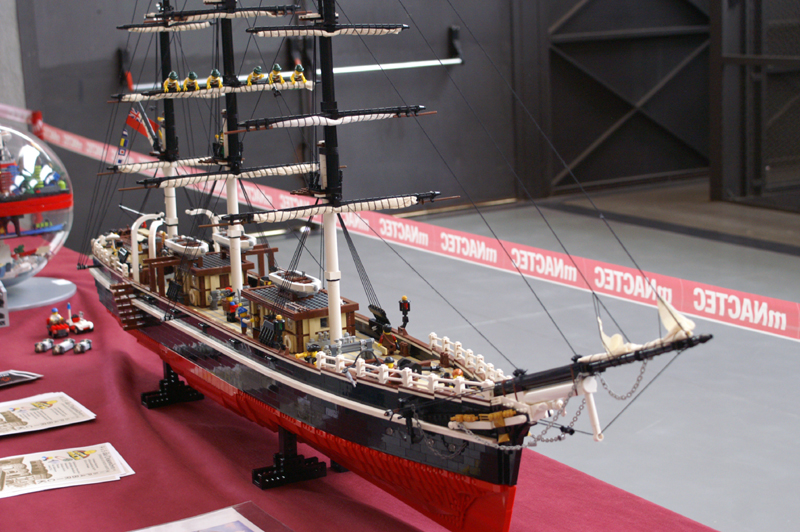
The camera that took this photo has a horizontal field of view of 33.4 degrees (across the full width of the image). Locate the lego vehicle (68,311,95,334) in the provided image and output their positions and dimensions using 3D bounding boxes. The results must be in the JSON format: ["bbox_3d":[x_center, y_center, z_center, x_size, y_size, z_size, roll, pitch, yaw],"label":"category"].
[{"bbox_3d":[-0.654,0.116,2.731,0.034,0.035,0.062,-8,12,-29],"label":"lego vehicle"}]

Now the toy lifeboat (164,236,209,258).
[{"bbox_3d":[-0.311,-0.027,1.948,0.039,0.018,0.100,-9,14,-30],"label":"toy lifeboat"}]

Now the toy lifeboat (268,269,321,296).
[{"bbox_3d":[-0.133,0.026,1.710,0.040,0.023,0.109,-8,12,-29],"label":"toy lifeboat"}]

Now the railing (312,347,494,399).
[{"bbox_3d":[-0.003,0.115,1.402,0.017,0.022,0.265,-12,12,-42],"label":"railing"}]

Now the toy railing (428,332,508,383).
[{"bbox_3d":[0.080,0.105,1.479,0.017,0.025,0.262,-5,9,-16],"label":"toy railing"}]

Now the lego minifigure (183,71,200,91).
[{"bbox_3d":[-0.282,-0.249,1.806,0.026,0.034,0.019,-9,14,-30],"label":"lego minifigure"}]

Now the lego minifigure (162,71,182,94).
[{"bbox_3d":[-0.306,-0.245,1.792,0.026,0.034,0.019,-9,14,-30],"label":"lego minifigure"}]

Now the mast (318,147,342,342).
[{"bbox_3d":[-0.082,-0.021,1.606,0.020,0.250,0.020,-8,13,-29],"label":"mast"}]

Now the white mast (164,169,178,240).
[{"bbox_3d":[-0.360,-0.091,2.092,0.016,0.124,0.016,-9,14,-30],"label":"white mast"}]

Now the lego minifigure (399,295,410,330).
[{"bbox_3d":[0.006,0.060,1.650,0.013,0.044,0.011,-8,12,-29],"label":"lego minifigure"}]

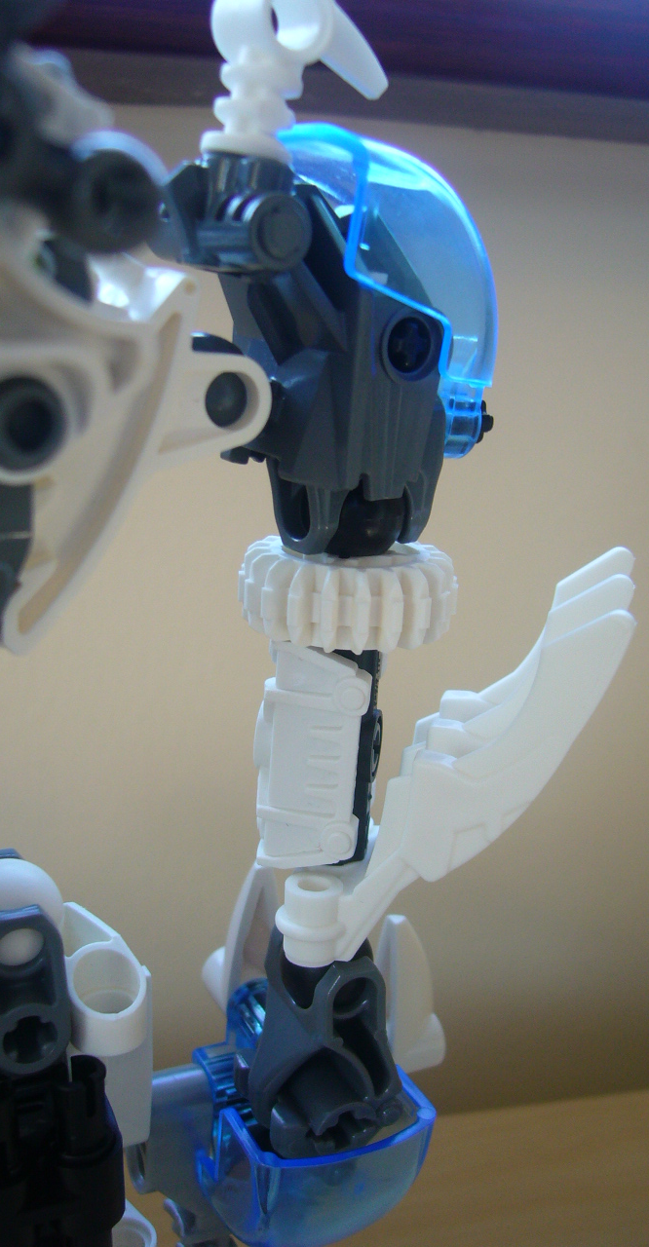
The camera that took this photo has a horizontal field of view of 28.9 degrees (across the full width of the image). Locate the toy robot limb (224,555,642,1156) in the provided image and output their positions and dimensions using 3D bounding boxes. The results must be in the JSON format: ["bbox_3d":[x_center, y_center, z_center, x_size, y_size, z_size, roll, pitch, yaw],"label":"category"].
[{"bbox_3d":[0.009,0.024,0.132,0.040,0.063,0.024,5,12,9],"label":"toy robot limb"}]

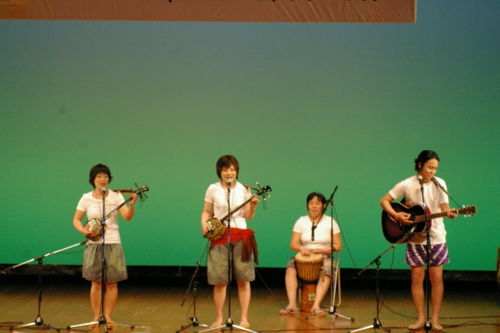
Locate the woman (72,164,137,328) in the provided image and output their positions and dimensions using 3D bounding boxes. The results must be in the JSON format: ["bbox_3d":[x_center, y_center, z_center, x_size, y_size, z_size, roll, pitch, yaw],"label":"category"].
[{"bbox_3d":[-1.366,0.744,19.550,0.590,1.530,0.420,0,1,-3],"label":"woman"}]

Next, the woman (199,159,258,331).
[{"bbox_3d":[-0.192,0.701,19.550,0.540,1.610,0.420,0,1,-2],"label":"woman"}]

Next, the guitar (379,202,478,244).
[{"bbox_3d":[1.660,0.472,19.100,1.020,0.390,0.120,-9,-12,29],"label":"guitar"}]

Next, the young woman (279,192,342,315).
[{"bbox_3d":[0.619,0.880,21.300,0.600,1.220,0.760,0,1,12],"label":"young woman"}]

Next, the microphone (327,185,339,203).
[{"bbox_3d":[0.816,0.266,20.550,0.045,0.200,0.045,31,18,13],"label":"microphone"}]

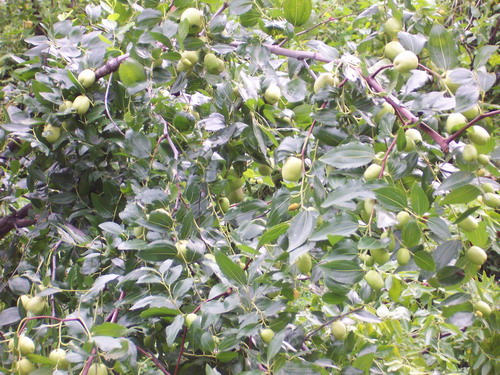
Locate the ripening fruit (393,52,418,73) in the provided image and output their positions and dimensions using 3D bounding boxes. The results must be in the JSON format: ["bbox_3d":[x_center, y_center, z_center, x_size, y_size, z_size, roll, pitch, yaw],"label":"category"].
[{"bbox_3d":[0.183,-0.149,2.250,0.029,0.025,0.025,18,0,-9],"label":"ripening fruit"}]

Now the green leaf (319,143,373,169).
[{"bbox_3d":[0.110,-0.036,2.170,0.067,0.033,0.007,-6,-30,-3],"label":"green leaf"}]

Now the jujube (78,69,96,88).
[{"bbox_3d":[-0.188,-0.126,2.200,0.020,0.022,0.020,12,-12,0],"label":"jujube"}]

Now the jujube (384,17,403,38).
[{"bbox_3d":[0.171,-0.191,2.270,0.021,0.024,0.021,3,0,0],"label":"jujube"}]

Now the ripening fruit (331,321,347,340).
[{"bbox_3d":[0.105,0.170,2.270,0.017,0.023,0.017,0,0,0],"label":"ripening fruit"}]

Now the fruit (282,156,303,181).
[{"bbox_3d":[0.050,-0.021,2.250,0.023,0.029,0.023,9,9,0],"label":"fruit"}]

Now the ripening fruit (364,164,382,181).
[{"bbox_3d":[0.149,-0.018,2.300,0.024,0.018,0.018,-41,0,9],"label":"ripening fruit"}]

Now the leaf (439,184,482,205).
[{"bbox_3d":[0.243,0.009,2.200,0.052,0.007,0.022,-23,47,-5],"label":"leaf"}]

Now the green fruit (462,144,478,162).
[{"bbox_3d":[0.266,-0.041,2.300,0.018,0.021,0.018,0,10,0],"label":"green fruit"}]

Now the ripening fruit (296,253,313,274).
[{"bbox_3d":[0.066,0.092,2.300,0.017,0.025,0.017,0,6,0],"label":"ripening fruit"}]

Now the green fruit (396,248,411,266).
[{"bbox_3d":[0.179,0.081,2.220,0.016,0.021,0.016,0,3,0],"label":"green fruit"}]

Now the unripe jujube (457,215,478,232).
[{"bbox_3d":[0.265,0.043,2.320,0.027,0.021,0.021,30,0,-9],"label":"unripe jujube"}]

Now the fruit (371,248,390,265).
[{"bbox_3d":[0.159,0.082,2.320,0.024,0.026,0.024,0,10,0],"label":"fruit"}]

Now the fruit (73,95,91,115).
[{"bbox_3d":[-0.198,-0.098,2.250,0.020,0.024,0.020,18,3,0],"label":"fruit"}]

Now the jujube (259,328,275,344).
[{"bbox_3d":[0.020,0.184,2.350,0.018,0.020,0.018,0,10,0],"label":"jujube"}]

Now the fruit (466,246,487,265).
[{"bbox_3d":[0.262,0.078,2.200,0.024,0.020,0.020,30,0,-3],"label":"fruit"}]

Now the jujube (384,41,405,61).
[{"bbox_3d":[0.171,-0.162,2.250,0.023,0.024,0.023,0,6,0],"label":"jujube"}]

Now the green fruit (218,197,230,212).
[{"bbox_3d":[-0.032,0.022,2.400,0.014,0.020,0.014,0,6,0],"label":"green fruit"}]

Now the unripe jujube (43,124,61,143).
[{"bbox_3d":[-0.245,-0.067,2.360,0.021,0.023,0.021,0,10,0],"label":"unripe jujube"}]

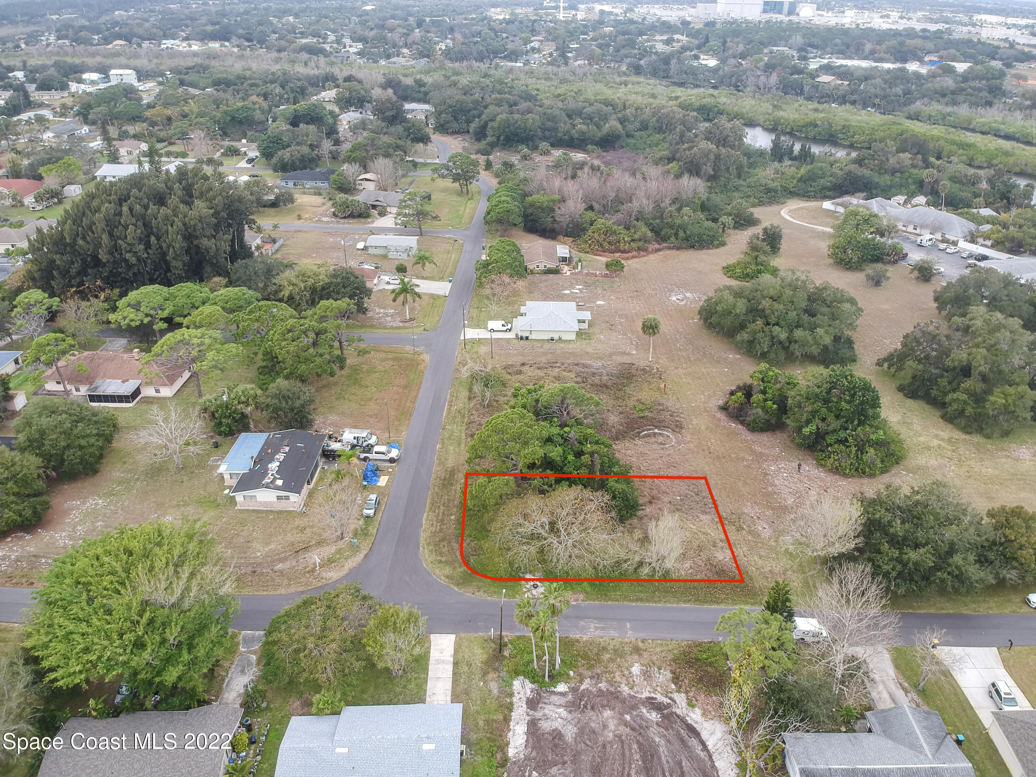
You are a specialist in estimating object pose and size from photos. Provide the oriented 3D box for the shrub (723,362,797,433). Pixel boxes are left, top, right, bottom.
[{"bbox_3d":[44.592,1.296,137.843,12.200,7.200,12.800,0,28,0],"label":"shrub"}]

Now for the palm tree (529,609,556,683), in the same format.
[{"bbox_3d":[2.766,28.945,83.027,2.800,10.900,2.800,1,30,0],"label":"palm tree"}]

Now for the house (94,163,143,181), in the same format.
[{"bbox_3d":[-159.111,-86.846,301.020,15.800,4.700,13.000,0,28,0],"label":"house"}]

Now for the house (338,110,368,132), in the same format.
[{"bbox_3d":[-87.485,-143.129,397.427,16.750,5.080,14.210,2,29,3],"label":"house"}]

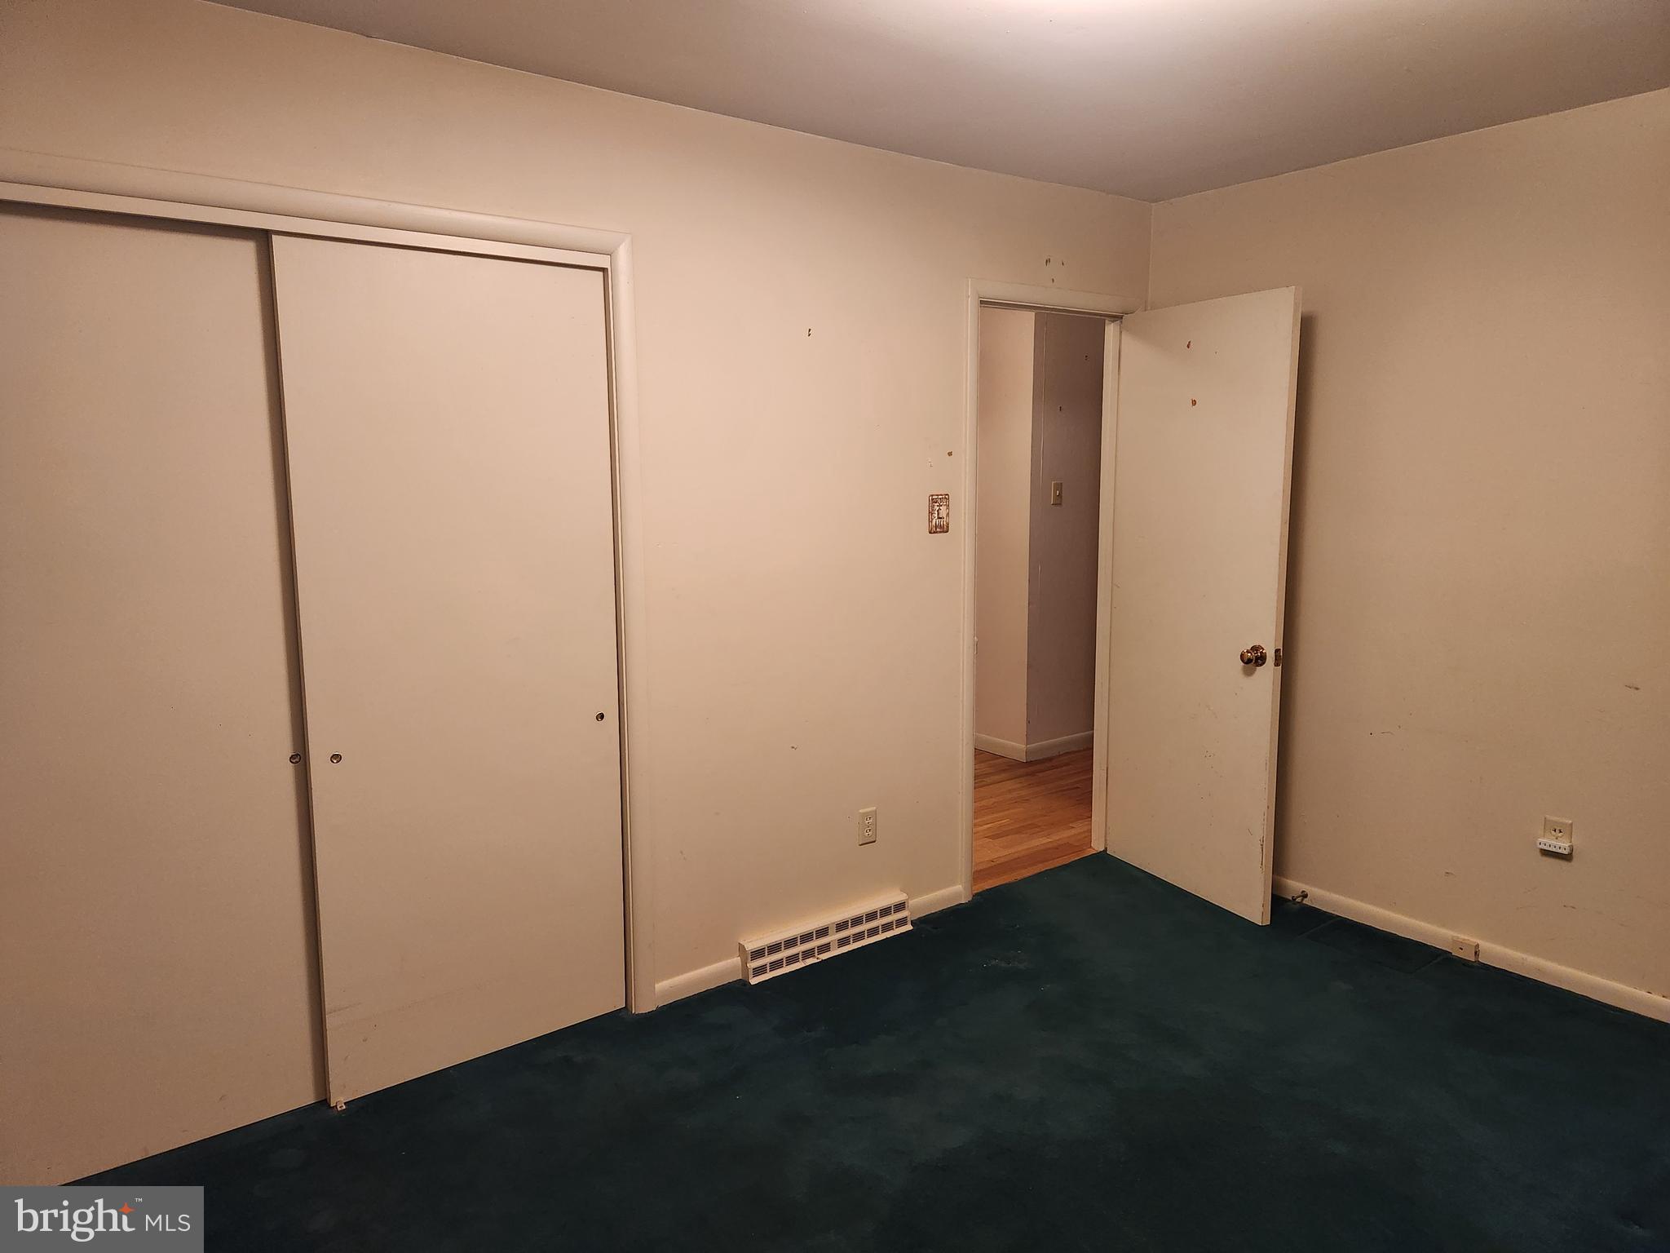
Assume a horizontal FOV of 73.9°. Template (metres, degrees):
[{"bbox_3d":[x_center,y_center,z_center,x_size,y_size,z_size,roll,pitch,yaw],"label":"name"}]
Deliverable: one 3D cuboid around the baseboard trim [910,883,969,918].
[{"bbox_3d":[0.344,0.940,3.763,0.254,0.068,0.016,-7,10,-37],"label":"baseboard trim"}]

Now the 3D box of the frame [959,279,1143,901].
[{"bbox_3d":[0.751,-0.122,4.001,0.896,2.096,0.128,-7,10,-37],"label":"frame"}]

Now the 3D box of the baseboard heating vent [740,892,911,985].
[{"bbox_3d":[-0.006,0.962,3.464,0.648,0.115,0.066,-7,10,-37],"label":"baseboard heating vent"}]

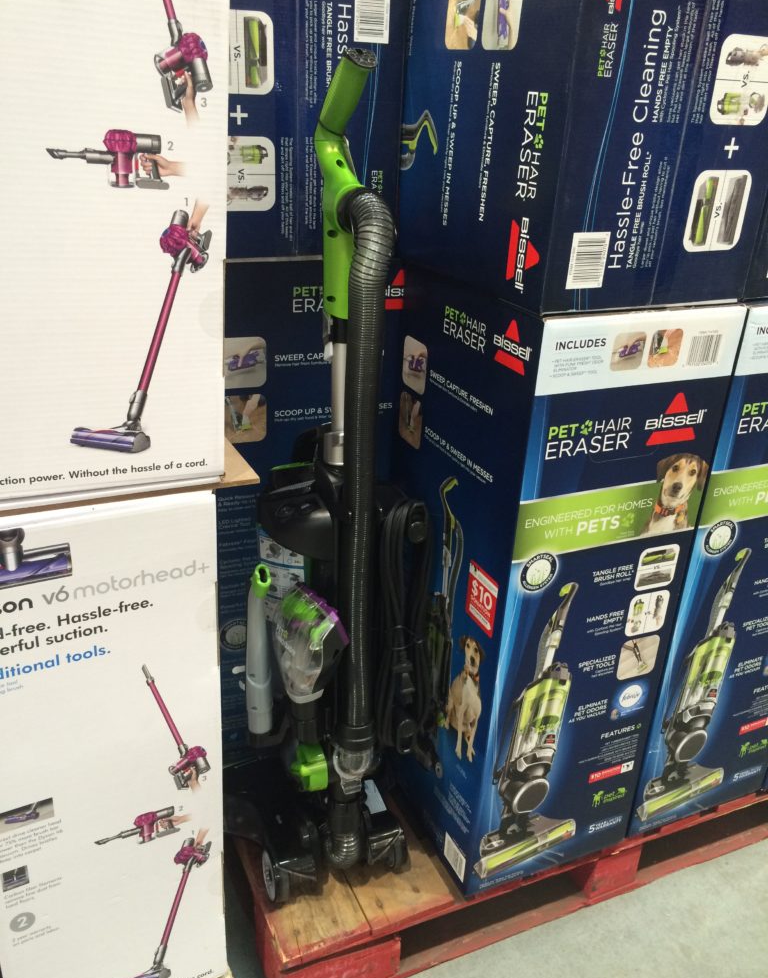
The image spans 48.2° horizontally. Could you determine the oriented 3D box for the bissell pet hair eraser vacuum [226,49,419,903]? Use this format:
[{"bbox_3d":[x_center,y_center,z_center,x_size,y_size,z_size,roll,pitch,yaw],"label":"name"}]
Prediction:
[{"bbox_3d":[-0.089,0.037,1.184,0.333,1.135,0.306,-8,27,-24],"label":"bissell pet hair eraser vacuum"}]

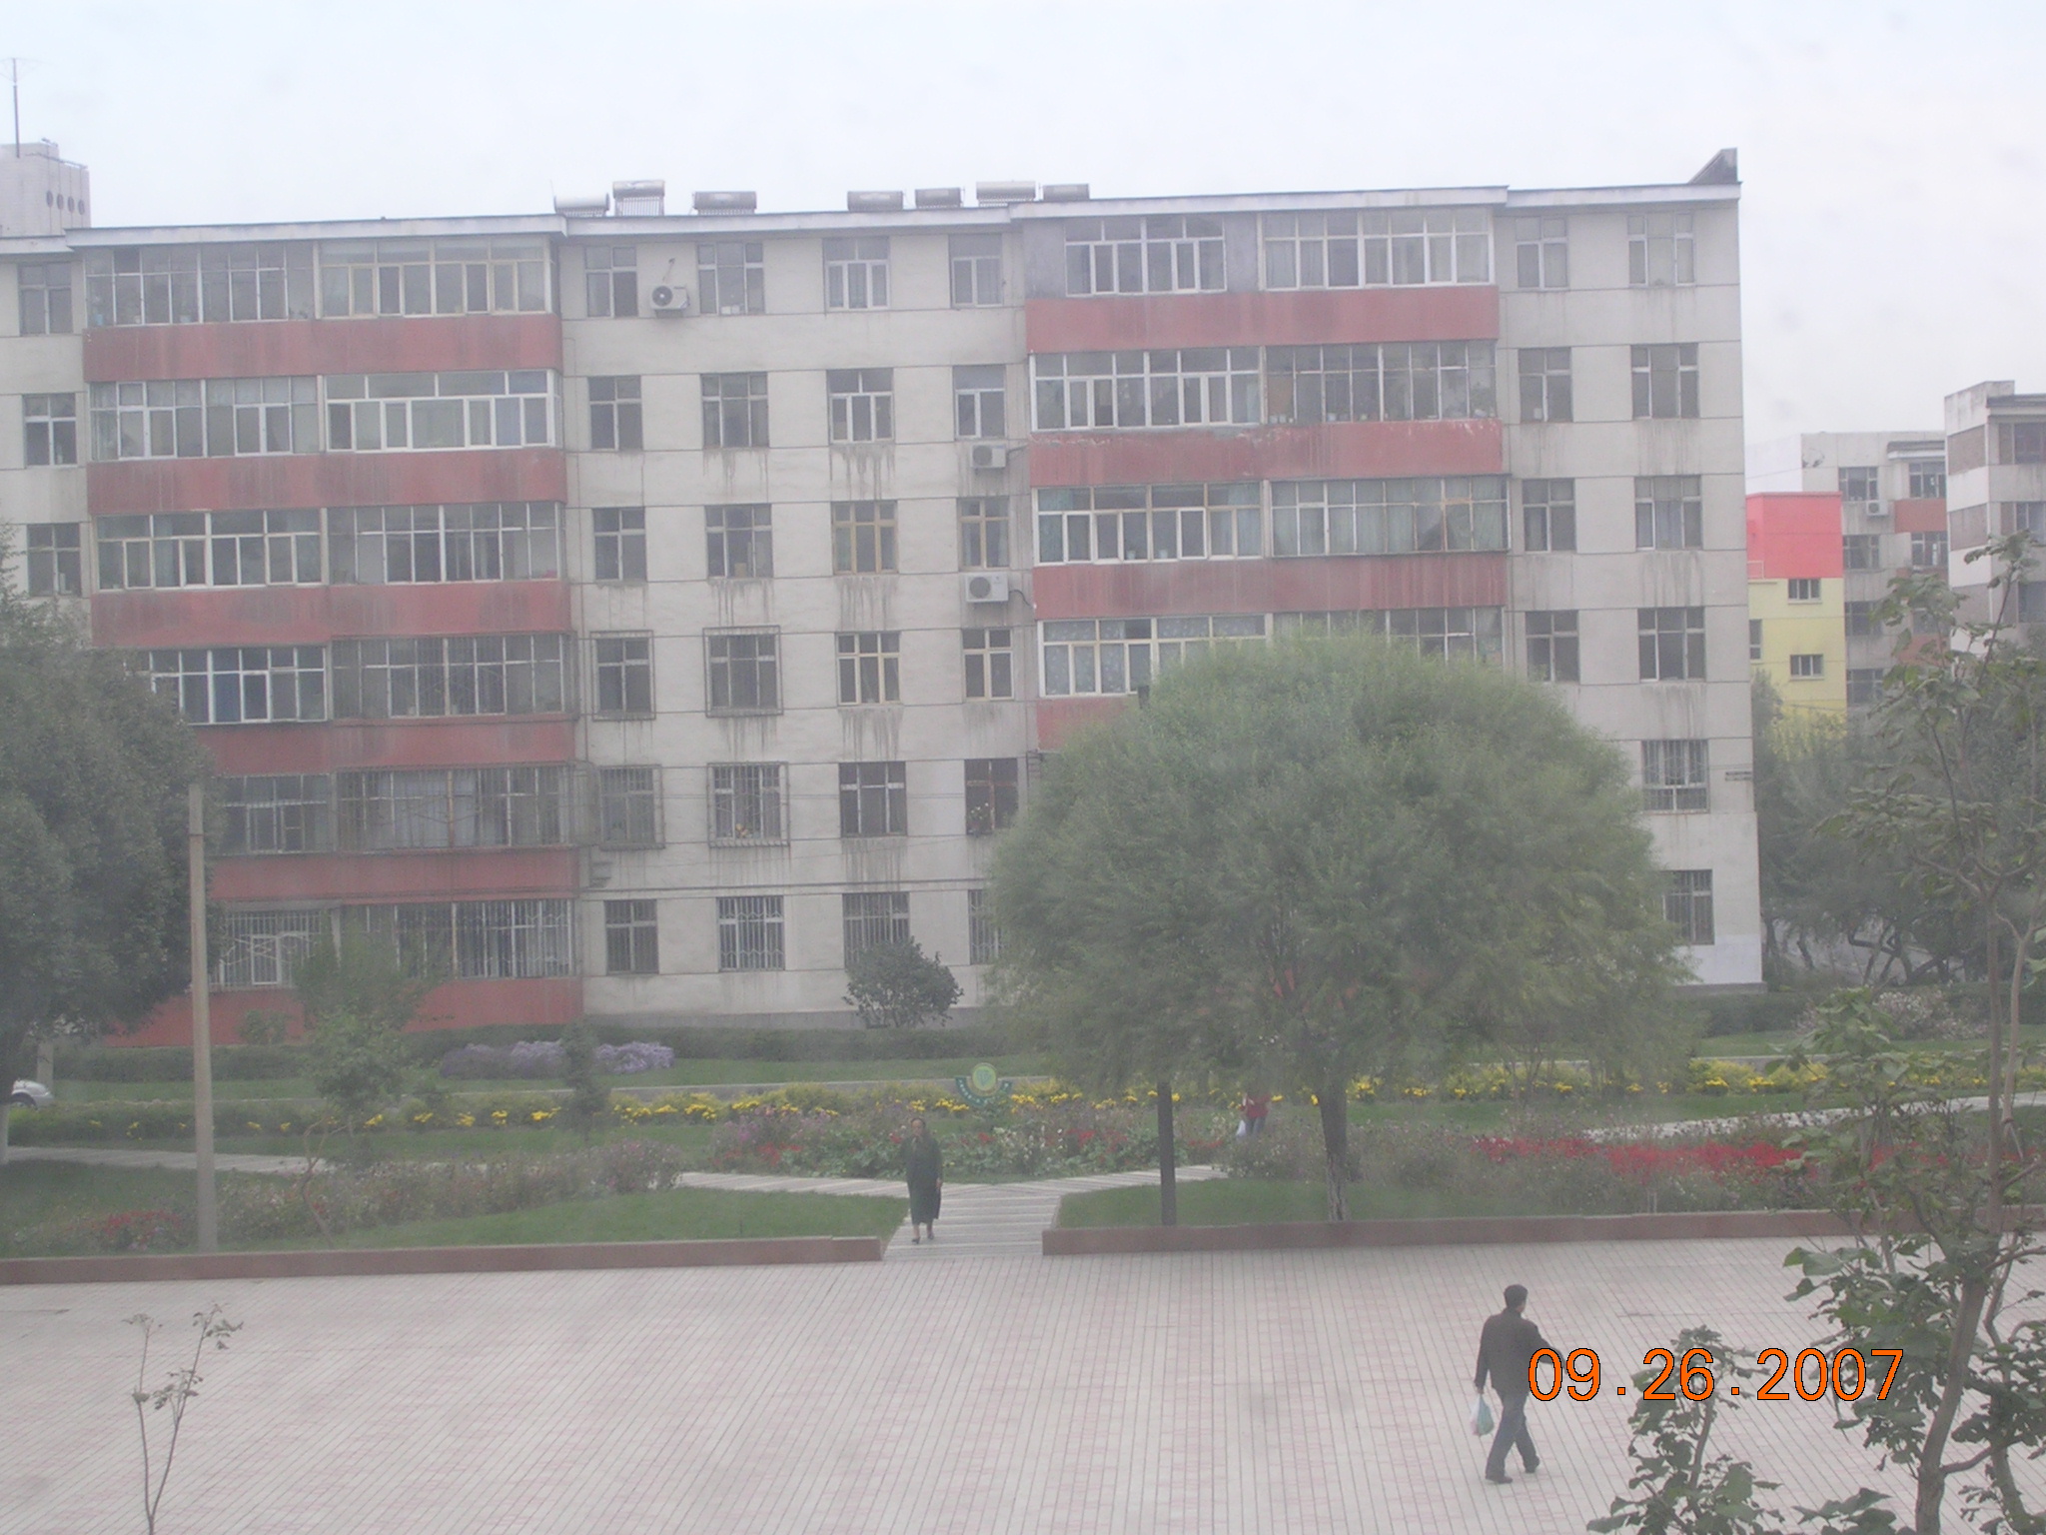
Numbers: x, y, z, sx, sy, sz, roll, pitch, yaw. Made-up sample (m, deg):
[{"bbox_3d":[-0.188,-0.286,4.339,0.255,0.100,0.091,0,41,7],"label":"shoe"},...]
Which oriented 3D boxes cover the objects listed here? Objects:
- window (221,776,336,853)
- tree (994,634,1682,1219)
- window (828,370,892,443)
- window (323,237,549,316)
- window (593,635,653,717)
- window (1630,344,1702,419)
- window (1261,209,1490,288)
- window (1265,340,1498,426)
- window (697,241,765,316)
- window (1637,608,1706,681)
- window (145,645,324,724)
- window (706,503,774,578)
[{"bbox_3d":[-17.225,1.047,109.116,4.791,1.647,0.200,-2,0,0],"label":"window"},{"bbox_3d":[3.962,2.041,63.944,8.513,7.406,8.200,-2,1,2],"label":"tree"},{"bbox_3d":[-3.579,-7.987,112.134,1.436,1.581,0.200,-2,0,2],"label":"window"},{"bbox_3d":[-12.469,-10.312,107.163,4.772,1.523,0.150,-2,1,1],"label":"window"},{"bbox_3d":[-8.667,-1.993,110.248,1.232,1.767,0.150,-2,0,0],"label":"window"},{"bbox_3d":[14.110,-8.459,111.616,1.463,1.608,0.200,-2,0,2],"label":"window"},{"bbox_3d":[7.389,-10.892,106.806,4.756,1.545,0.150,-2,1,1],"label":"window"},{"bbox_3d":[7.526,-8.097,106.846,4.825,1.569,0.150,-2,1,1],"label":"window"},{"bbox_3d":[-6.326,-10.607,110.227,1.410,1.589,0.150,-2,0,0],"label":"window"},{"bbox_3d":[13.872,-2.631,108.651,1.426,1.497,0.150,-2,1,1],"label":"window"},{"bbox_3d":[-17.224,-1.745,109.105,4.518,1.562,0.200,-2,0,0],"label":"window"},{"bbox_3d":[-6.154,-4.906,110.250,1.412,1.554,0.150,-2,0,0],"label":"window"}]

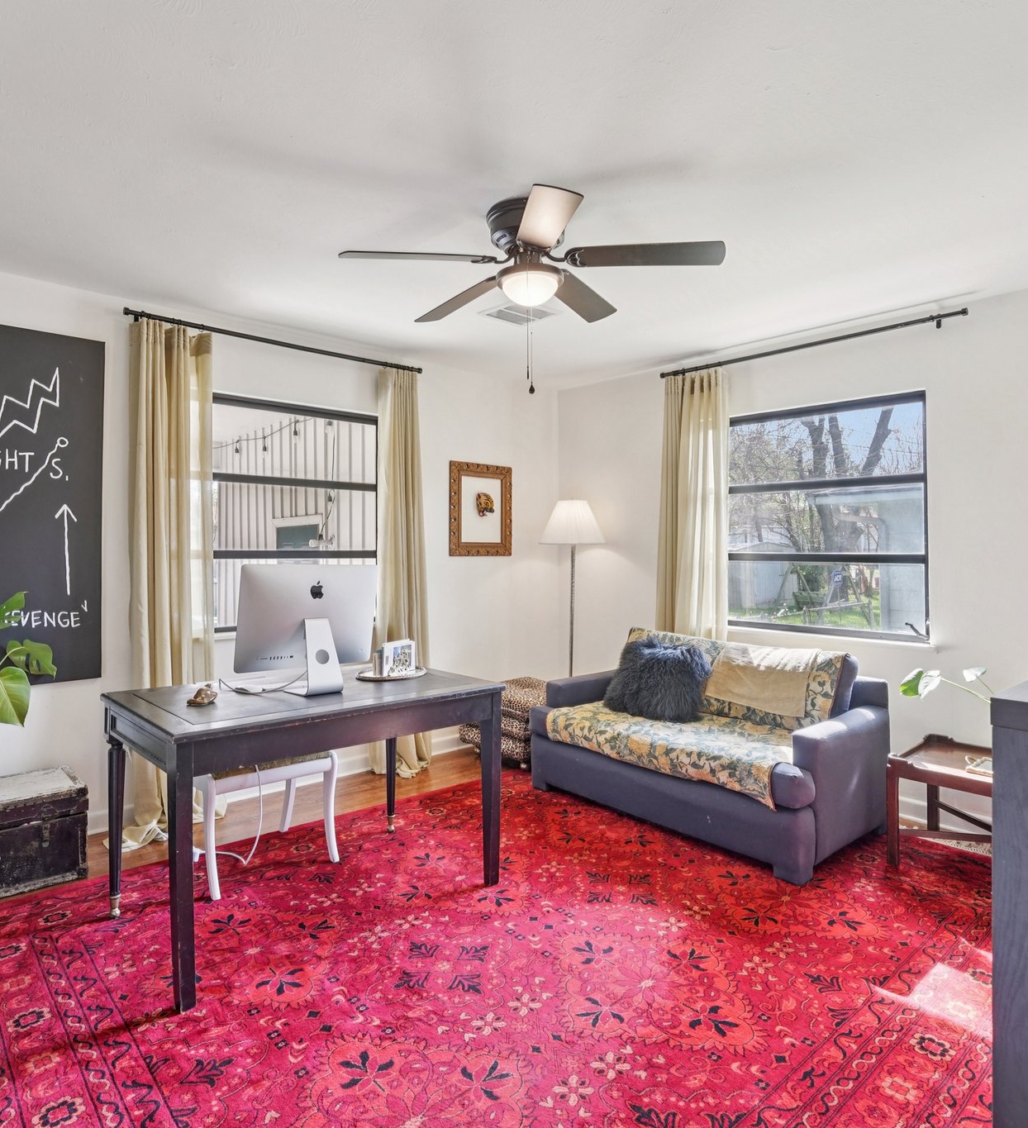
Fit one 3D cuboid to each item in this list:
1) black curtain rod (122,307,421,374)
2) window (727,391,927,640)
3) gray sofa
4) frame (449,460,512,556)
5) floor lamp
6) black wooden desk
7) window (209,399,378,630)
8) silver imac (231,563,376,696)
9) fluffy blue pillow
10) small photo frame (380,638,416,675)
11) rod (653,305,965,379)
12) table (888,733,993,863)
[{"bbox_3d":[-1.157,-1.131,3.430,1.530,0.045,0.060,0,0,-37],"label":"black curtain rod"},{"bbox_3d":[1.595,-0.232,3.576,1.130,1.230,0.090,0,0,41],"label":"window"},{"bbox_3d":[0.916,0.842,3.330,0.830,0.790,1.480,0,0,-41],"label":"gray sofa"},{"bbox_3d":[-0.207,-0.343,4.231,0.492,0.586,0.030,-1,1,-39],"label":"frame"},{"bbox_3d":[0.371,0.409,4.152,0.415,1.648,0.415,0,0,6],"label":"floor lamp"},{"bbox_3d":[-0.720,0.825,2.380,1.155,0.753,0.748,-1,1,-42],"label":"black wooden desk"},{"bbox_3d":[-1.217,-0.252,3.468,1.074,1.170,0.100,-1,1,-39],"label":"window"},{"bbox_3d":[-0.721,0.223,2.296,0.176,0.454,0.527,0,1,41],"label":"silver imac"},{"bbox_3d":[0.792,0.626,3.563,0.200,0.440,0.480,28,-18,-38],"label":"fluffy blue pillow"},{"bbox_3d":[-0.453,0.368,2.566,0.136,0.129,0.040,-1,1,-39],"label":"small photo frame"},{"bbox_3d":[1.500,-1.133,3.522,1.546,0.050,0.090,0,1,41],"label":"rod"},{"bbox_3d":[1.909,0.970,2.522,0.733,0.442,0.502,0,1,45],"label":"table"}]

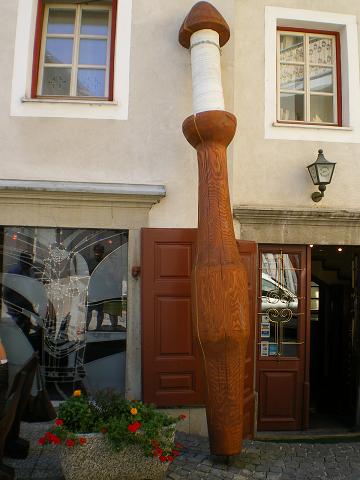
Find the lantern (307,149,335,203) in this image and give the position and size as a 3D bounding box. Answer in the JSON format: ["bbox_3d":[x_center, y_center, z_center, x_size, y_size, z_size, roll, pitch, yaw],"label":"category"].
[{"bbox_3d":[1.569,-0.729,5.888,0.260,0.575,0.310,2,-6,-7],"label":"lantern"}]

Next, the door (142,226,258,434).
[{"bbox_3d":[0.206,1.002,5.690,1.240,2.235,0.100,2,-5,-4],"label":"door"}]

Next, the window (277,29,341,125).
[{"bbox_3d":[1.561,-1.963,6.361,0.805,1.222,0.100,2,-6,-7],"label":"window"}]

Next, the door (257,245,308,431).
[{"bbox_3d":[1.156,1.096,5.956,0.591,2.066,0.070,2,-6,-7],"label":"door"}]

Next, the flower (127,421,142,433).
[{"bbox_3d":[-0.363,1.487,4.200,0.120,0.090,0.100,2,-5,-4],"label":"flower"}]

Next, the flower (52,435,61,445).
[{"bbox_3d":[-0.984,1.590,4.200,0.065,0.075,0.060,2,-5,-4],"label":"flower"}]

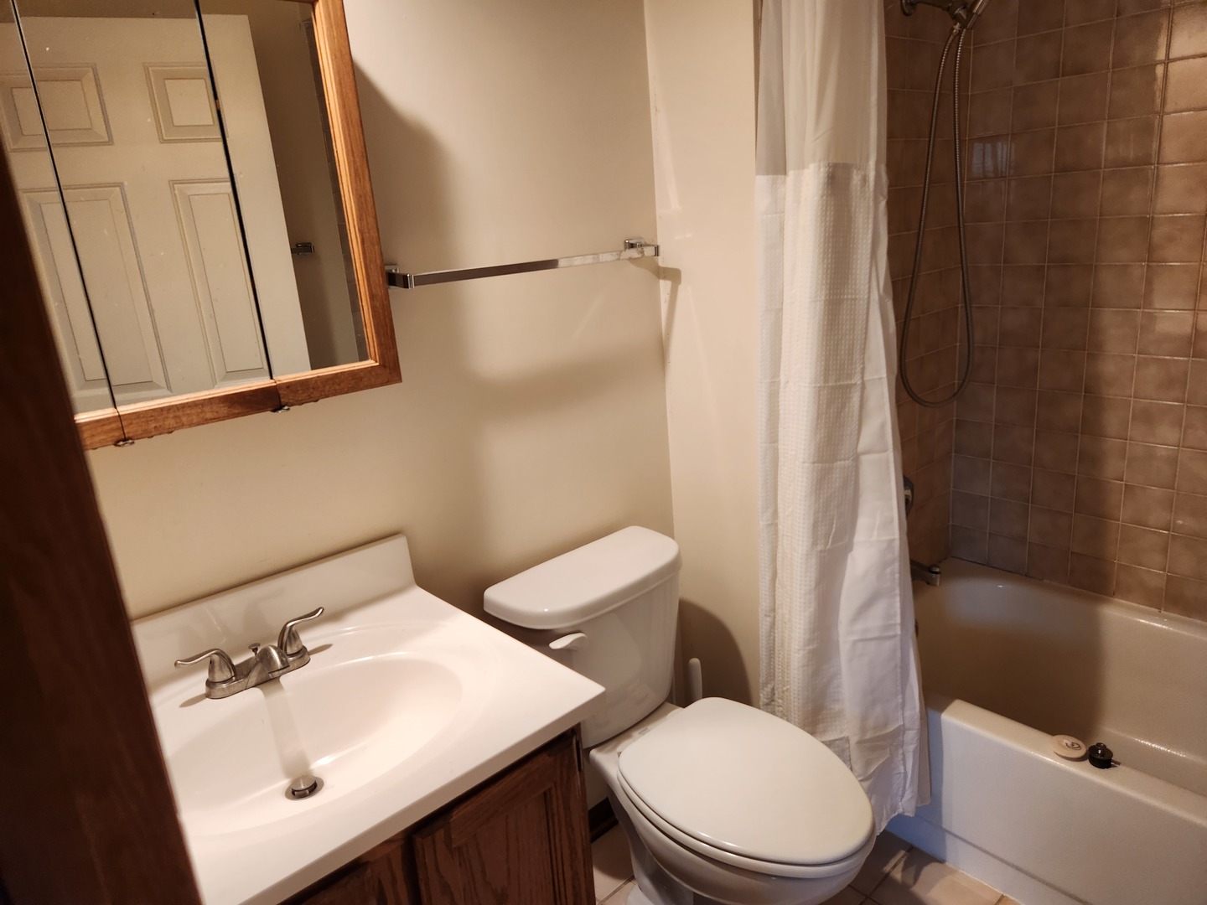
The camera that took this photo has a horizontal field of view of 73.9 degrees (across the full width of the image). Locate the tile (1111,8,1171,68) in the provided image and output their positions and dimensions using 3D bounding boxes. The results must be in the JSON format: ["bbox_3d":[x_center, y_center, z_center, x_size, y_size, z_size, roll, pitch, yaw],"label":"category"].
[{"bbox_3d":[1.207,-0.928,1.800,0.010,0.108,0.108,-18,21,-38],"label":"tile"}]

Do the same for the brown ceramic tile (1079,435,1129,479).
[{"bbox_3d":[1.291,0.015,2.074,0.009,0.107,0.107,-19,21,-38],"label":"brown ceramic tile"}]

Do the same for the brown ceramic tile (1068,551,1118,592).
[{"bbox_3d":[1.313,0.324,2.154,0.009,0.105,0.108,-18,21,-38],"label":"brown ceramic tile"}]

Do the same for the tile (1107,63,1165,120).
[{"bbox_3d":[1.216,-0.821,1.827,0.009,0.107,0.107,-19,21,-38],"label":"tile"}]

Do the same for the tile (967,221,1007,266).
[{"bbox_3d":[1.026,-0.560,2.162,0.009,0.107,0.107,-19,21,-38],"label":"tile"}]

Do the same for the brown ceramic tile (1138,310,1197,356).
[{"bbox_3d":[1.336,-0.283,1.904,0.010,0.108,0.108,-18,21,-38],"label":"brown ceramic tile"}]

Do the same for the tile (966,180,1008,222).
[{"bbox_3d":[1.017,-0.664,2.131,0.009,0.107,0.107,-19,21,-38],"label":"tile"}]

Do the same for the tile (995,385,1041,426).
[{"bbox_3d":[1.132,-0.126,2.194,0.009,0.108,0.108,-18,21,-38],"label":"tile"}]

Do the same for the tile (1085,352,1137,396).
[{"bbox_3d":[1.272,-0.194,2.012,0.009,0.107,0.107,-19,21,-38],"label":"tile"}]

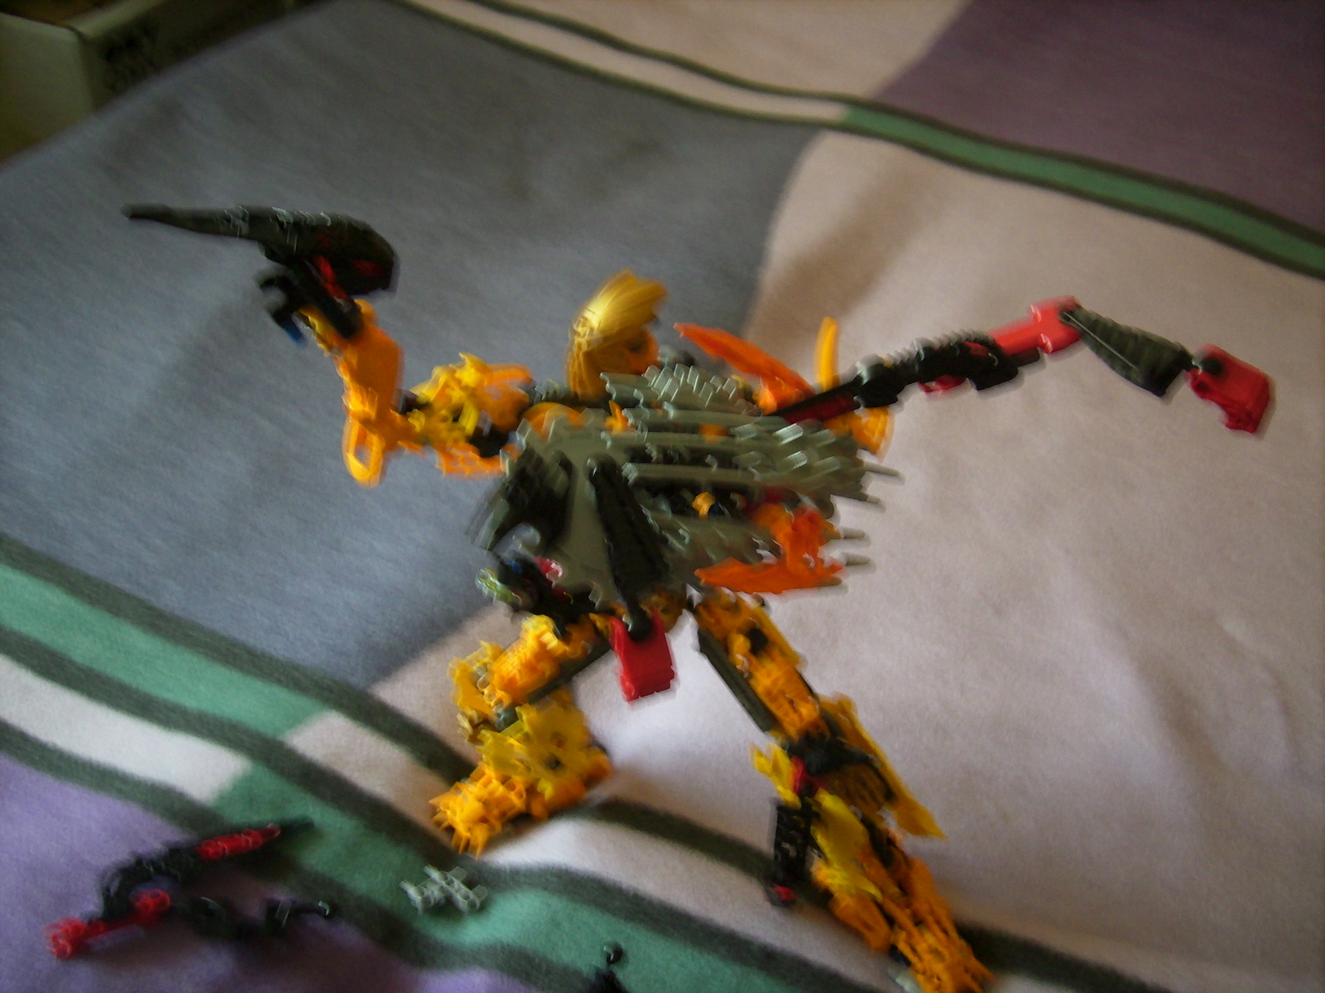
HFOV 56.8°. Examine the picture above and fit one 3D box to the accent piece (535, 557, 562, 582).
[{"bbox_3d":[-0.047,0.030,0.505,0.012,0.011,0.011,8,41,0],"label":"accent piece"}]

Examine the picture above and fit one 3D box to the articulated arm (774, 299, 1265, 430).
[{"bbox_3d":[0.146,-0.054,0.500,0.200,0.045,0.035,2,42,-7],"label":"articulated arm"}]

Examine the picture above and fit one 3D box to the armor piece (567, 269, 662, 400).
[{"bbox_3d":[-0.018,-0.060,0.465,0.042,0.048,0.038,-7,43,-16],"label":"armor piece"}]

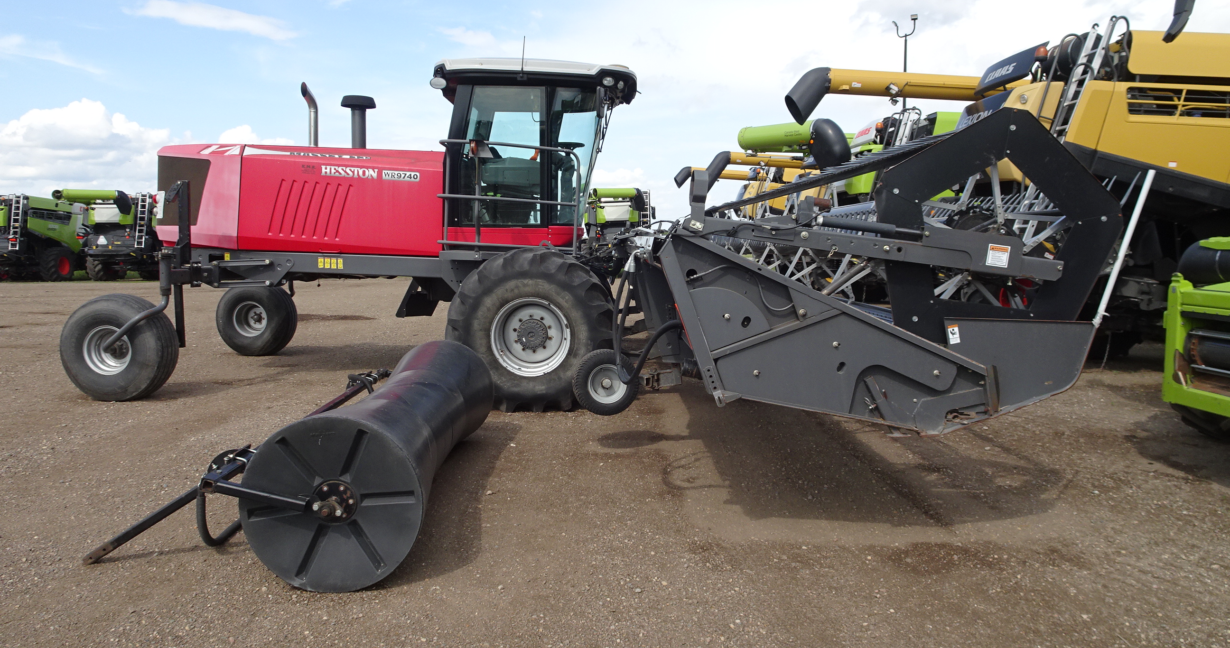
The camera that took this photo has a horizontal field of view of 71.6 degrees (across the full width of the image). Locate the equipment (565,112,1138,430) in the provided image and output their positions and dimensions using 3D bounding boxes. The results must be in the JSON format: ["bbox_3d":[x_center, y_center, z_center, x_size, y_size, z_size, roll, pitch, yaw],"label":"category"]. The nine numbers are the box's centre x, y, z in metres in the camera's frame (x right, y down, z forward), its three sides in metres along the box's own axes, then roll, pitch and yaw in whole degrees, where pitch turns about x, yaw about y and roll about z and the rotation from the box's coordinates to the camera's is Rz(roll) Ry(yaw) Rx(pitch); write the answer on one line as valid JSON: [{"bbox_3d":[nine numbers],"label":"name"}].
[{"bbox_3d":[1.000,-0.751,9.371,2.600,1.480,11.000,0,5,0],"label":"equipment"}]

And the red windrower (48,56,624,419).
[{"bbox_3d":[-2.420,-1.071,9.361,5.280,3.420,3.650,0,5,0],"label":"red windrower"}]

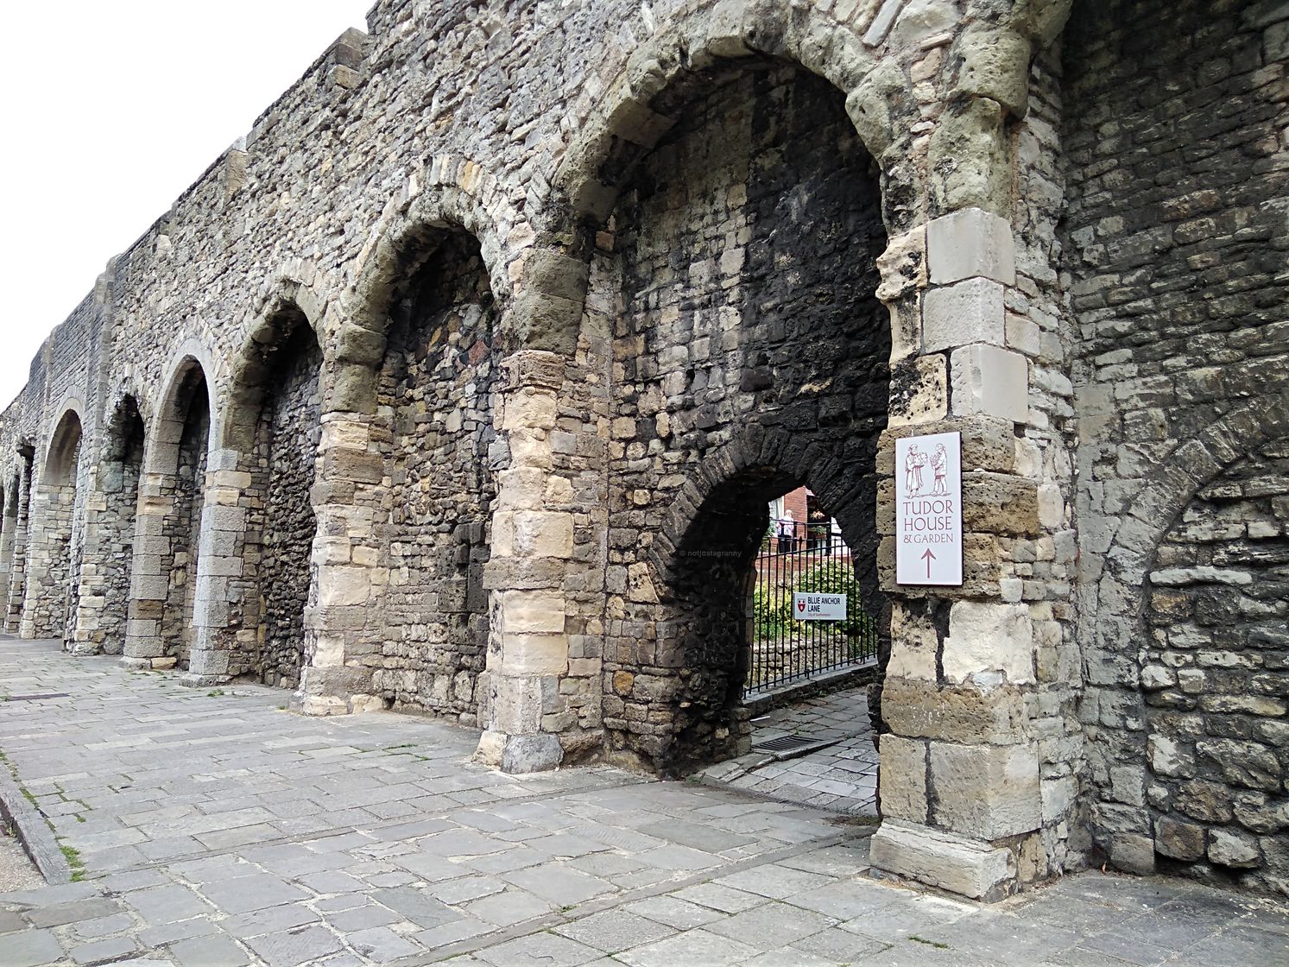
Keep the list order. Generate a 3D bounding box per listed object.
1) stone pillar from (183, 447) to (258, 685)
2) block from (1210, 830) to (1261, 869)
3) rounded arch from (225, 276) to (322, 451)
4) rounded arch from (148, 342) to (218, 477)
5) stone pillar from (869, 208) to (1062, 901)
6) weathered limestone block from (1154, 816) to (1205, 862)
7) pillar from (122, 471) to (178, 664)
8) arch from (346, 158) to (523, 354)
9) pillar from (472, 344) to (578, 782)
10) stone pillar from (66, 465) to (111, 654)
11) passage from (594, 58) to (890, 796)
[{"bbox_3d":[-7.149,1.412,17.781,0.750,3.920,1.100,6,-8,-38],"label":"stone pillar"},{"bbox_3d":[3.266,1.991,5.707,0.200,0.165,0.260,6,-8,-38],"label":"block"},{"bbox_3d":[-5.370,-1.795,15.878,0.670,2.250,4.150,6,-8,-38],"label":"rounded arch"},{"bbox_3d":[-8.379,-1.414,19.662,0.630,2.400,4.550,6,-8,-38],"label":"rounded arch"},{"bbox_3d":[1.992,0.370,6.328,1.000,3.850,0.820,6,-8,-38],"label":"stone pillar"},{"bbox_3d":[3.079,2.011,5.940,0.200,0.210,0.260,6,-8,-38],"label":"weathered limestone block"},{"bbox_3d":[-9.945,1.778,21.288,0.720,3.850,1.200,6,-8,-38],"label":"pillar"},{"bbox_3d":[-2.219,-2.396,11.906,0.700,2.300,4.250,6,-8,-38],"label":"arch"},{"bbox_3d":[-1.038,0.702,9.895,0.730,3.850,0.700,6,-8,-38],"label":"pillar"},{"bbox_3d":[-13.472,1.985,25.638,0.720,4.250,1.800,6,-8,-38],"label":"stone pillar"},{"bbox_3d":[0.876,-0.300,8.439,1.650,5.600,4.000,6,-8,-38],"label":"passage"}]

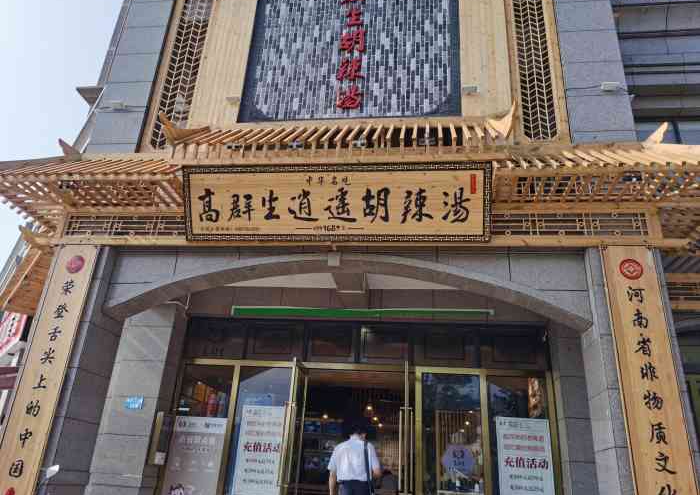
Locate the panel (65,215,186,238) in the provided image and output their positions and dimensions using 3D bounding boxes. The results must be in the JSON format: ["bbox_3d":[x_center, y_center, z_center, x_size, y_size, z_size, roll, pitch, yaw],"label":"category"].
[{"bbox_3d":[-2.987,-0.267,7.384,1.736,0.327,0.100,0,-23,8],"label":"panel"}]

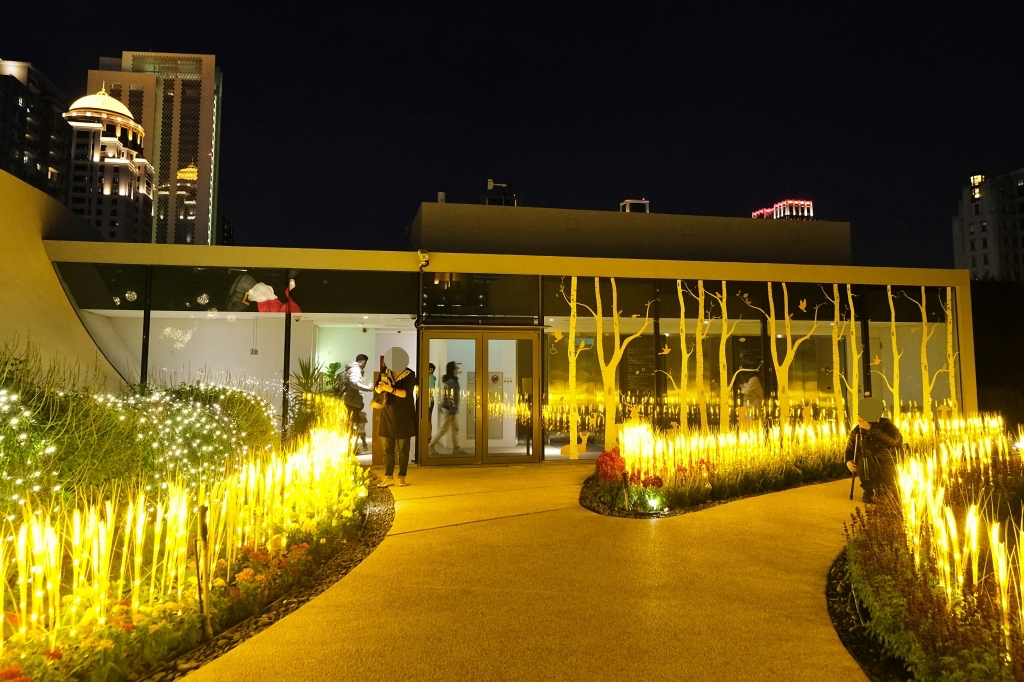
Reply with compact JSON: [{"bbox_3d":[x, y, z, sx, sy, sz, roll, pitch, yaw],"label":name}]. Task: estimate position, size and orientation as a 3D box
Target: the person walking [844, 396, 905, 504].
[{"bbox_3d":[3.774,1.115,6.224,0.460,1.055,0.560,4,-6,-42],"label":"person walking"}]

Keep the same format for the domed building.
[{"bbox_3d":[-138.368,-22.134,200.537,22.000,131.818,22.000,0,-5,-5],"label":"domed building"}]

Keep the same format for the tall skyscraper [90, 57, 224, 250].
[{"bbox_3d":[-141.491,-35.200,236.573,44.000,163.862,19.000,0,-5,-5],"label":"tall skyscraper"}]

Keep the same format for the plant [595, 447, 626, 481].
[{"bbox_3d":[1.072,1.334,6.500,0.350,0.390,0.350,0,-5,0],"label":"plant"}]

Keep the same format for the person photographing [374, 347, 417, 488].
[{"bbox_3d":[-1.379,0.897,7.131,0.480,1.630,0.420,-1,-5,14],"label":"person photographing"}]

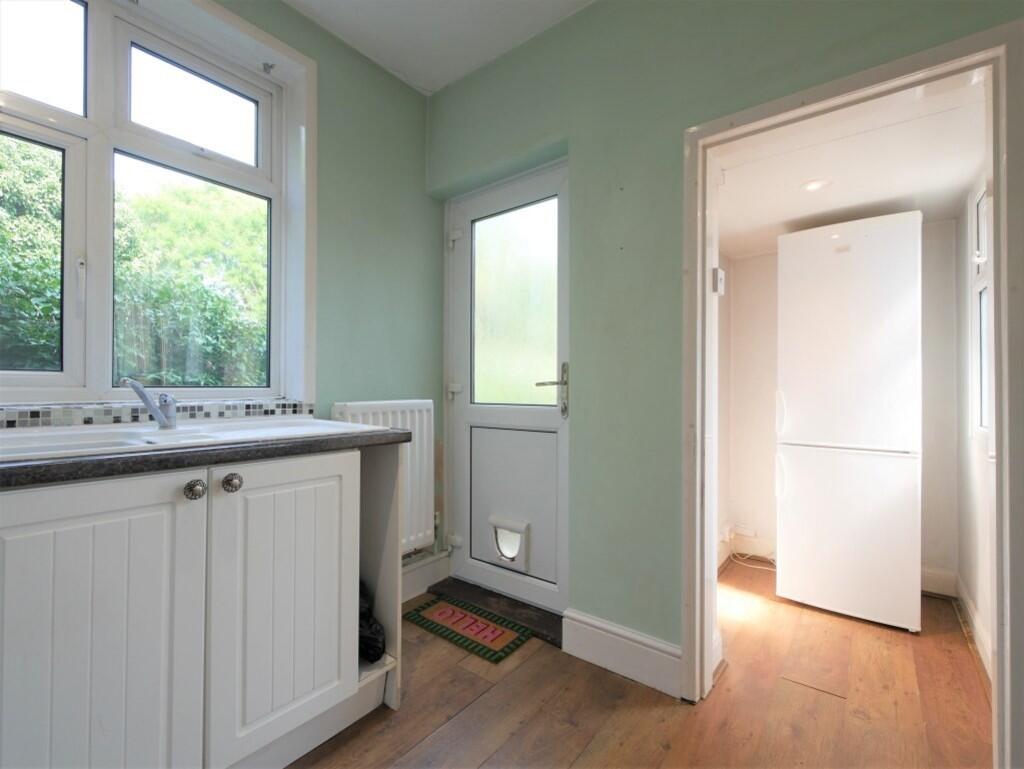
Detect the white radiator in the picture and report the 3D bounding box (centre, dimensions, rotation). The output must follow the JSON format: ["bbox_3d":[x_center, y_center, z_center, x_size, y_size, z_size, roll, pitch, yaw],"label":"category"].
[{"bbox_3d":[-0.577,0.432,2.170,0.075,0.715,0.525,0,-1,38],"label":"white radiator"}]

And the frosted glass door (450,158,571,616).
[{"bbox_3d":[-0.008,0.008,2.257,0.870,1.990,0.075,0,-1,38],"label":"frosted glass door"}]

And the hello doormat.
[{"bbox_3d":[-0.202,1.047,2.063,0.554,0.016,0.241,0,-1,37],"label":"hello doormat"}]

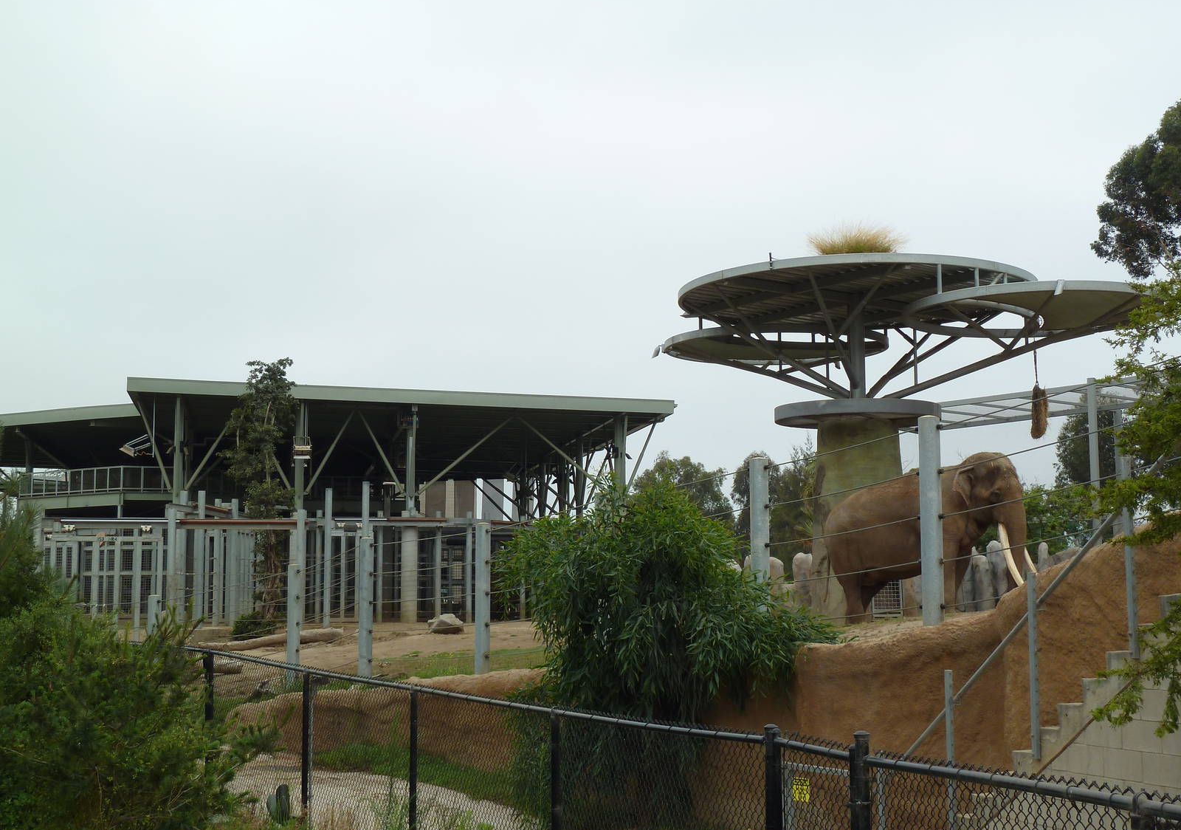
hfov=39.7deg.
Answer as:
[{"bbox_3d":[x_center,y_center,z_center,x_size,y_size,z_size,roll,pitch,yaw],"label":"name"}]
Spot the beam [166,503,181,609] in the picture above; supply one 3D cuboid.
[{"bbox_3d":[-11.702,4.186,46.000,0.240,3.300,0.240,4,-7,-31],"label":"beam"}]

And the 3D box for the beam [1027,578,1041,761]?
[{"bbox_3d":[3.147,1.794,11.600,0.060,1.320,0.060,2,-7,-19],"label":"beam"}]

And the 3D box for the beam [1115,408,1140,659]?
[{"bbox_3d":[3.491,0.851,10.600,0.060,1.470,0.060,2,-7,-19],"label":"beam"}]

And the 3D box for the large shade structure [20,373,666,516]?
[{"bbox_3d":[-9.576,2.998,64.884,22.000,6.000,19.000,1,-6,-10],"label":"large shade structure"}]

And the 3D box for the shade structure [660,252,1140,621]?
[{"bbox_3d":[6.100,0.850,33.800,9.600,7.000,8.400,0,-6,0],"label":"shade structure"}]

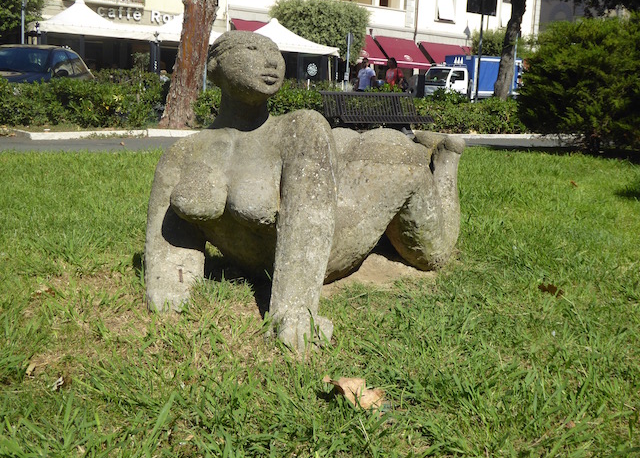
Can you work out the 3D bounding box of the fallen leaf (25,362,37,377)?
[{"bbox_3d":[-1.059,0.516,2.840,0.040,0.025,0.060,6,12,20],"label":"fallen leaf"}]

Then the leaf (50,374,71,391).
[{"bbox_3d":[-0.923,0.545,2.750,0.060,0.030,0.070,9,13,29],"label":"leaf"}]

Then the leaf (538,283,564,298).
[{"bbox_3d":[1.252,0.335,4.200,0.140,0.035,0.110,2,11,0],"label":"leaf"}]

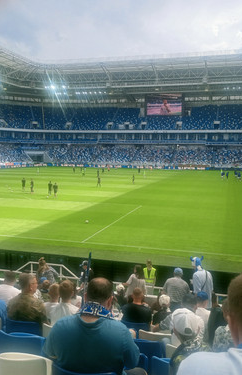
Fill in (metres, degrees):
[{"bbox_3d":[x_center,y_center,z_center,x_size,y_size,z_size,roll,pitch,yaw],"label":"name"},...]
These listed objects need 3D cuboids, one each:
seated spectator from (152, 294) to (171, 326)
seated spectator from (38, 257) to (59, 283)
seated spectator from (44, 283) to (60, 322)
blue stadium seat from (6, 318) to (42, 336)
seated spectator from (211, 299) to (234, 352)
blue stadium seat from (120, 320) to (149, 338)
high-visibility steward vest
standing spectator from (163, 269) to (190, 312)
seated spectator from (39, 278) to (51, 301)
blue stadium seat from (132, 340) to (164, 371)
[{"bbox_3d":[0.664,2.146,6.183,0.500,1.220,0.750,3,6,15],"label":"seated spectator"},{"bbox_3d":[-1.557,2.244,8.453,0.500,1.540,0.450,1,5,-1],"label":"seated spectator"},{"bbox_3d":[-0.923,1.958,5.996,0.420,1.210,0.680,3,5,15],"label":"seated spectator"},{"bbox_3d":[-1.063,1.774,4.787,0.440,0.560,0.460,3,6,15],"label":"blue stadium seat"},{"bbox_3d":[1.156,1.713,4.402,0.500,1.260,0.750,3,6,15],"label":"seated spectator"},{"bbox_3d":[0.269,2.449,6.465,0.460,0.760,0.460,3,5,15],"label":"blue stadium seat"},{"bbox_3d":[1.018,3.109,14.288,0.460,0.600,0.280,3,5,15],"label":"high-visibility steward vest"},{"bbox_3d":[1.218,2.634,8.936,0.570,1.740,0.360,3,5,15],"label":"standing spectator"},{"bbox_3d":[-1.396,2.360,7.913,0.420,1.220,0.650,3,5,15],"label":"seated spectator"},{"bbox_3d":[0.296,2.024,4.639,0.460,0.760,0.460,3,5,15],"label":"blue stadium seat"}]

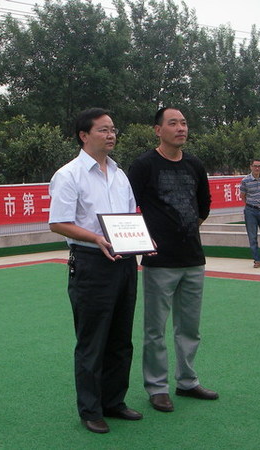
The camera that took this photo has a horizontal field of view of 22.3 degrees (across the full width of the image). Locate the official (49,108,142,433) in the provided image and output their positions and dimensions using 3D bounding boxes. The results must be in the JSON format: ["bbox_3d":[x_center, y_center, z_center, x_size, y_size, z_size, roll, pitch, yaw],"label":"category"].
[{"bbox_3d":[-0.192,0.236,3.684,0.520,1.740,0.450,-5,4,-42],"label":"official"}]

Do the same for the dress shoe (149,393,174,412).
[{"bbox_3d":[0.167,1.024,3.941,0.105,0.110,0.285,-4,3,-24],"label":"dress shoe"}]

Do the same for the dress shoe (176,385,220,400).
[{"bbox_3d":[0.411,1.009,4.075,0.285,0.110,0.105,-1,3,28],"label":"dress shoe"}]

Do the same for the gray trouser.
[{"bbox_3d":[0.259,0.567,3.992,0.410,0.910,0.310,-4,3,-29],"label":"gray trouser"}]

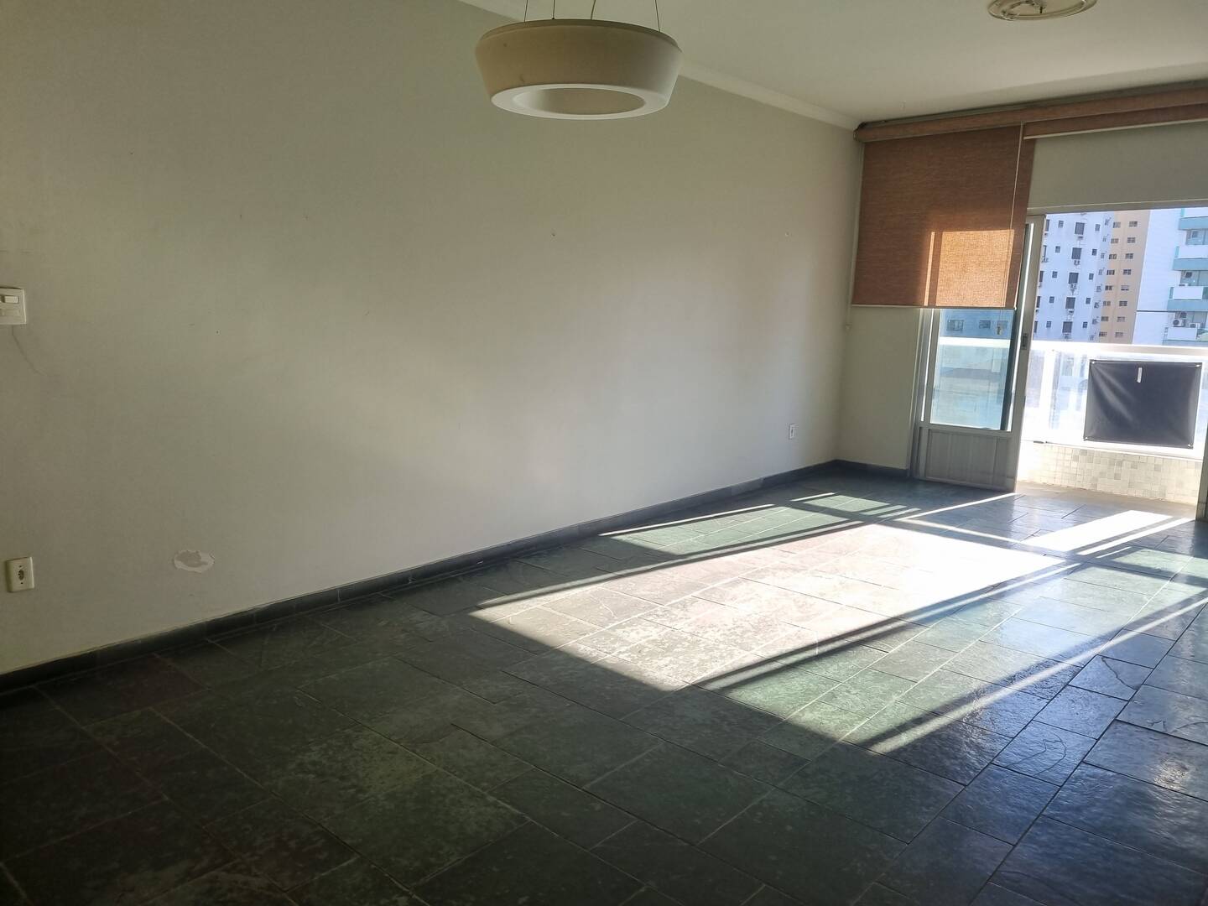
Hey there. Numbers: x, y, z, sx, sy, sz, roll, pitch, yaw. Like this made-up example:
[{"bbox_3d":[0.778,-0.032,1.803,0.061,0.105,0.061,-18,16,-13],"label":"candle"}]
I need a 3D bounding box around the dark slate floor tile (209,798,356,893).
[{"bbox_3d":[-0.822,0.993,2.314,0.401,0.012,0.202,9,13,41],"label":"dark slate floor tile"}]

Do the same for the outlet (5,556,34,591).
[{"bbox_3d":[-1.940,0.409,3.023,0.012,0.110,0.075,9,12,41],"label":"outlet"}]

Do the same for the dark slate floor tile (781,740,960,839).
[{"bbox_3d":[0.773,0.970,2.624,0.400,0.012,0.400,9,13,41],"label":"dark slate floor tile"}]

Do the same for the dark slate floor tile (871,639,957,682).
[{"bbox_3d":[1.248,0.835,3.634,0.198,0.012,0.405,10,13,41],"label":"dark slate floor tile"}]

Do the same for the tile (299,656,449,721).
[{"bbox_3d":[-0.834,0.855,3.294,0.382,0.012,0.405,10,13,41],"label":"tile"}]

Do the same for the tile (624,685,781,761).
[{"bbox_3d":[0.331,0.884,2.984,0.379,0.012,0.403,9,12,41],"label":"tile"}]

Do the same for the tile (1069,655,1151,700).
[{"bbox_3d":[1.958,0.870,3.505,0.202,0.012,0.407,10,13,41],"label":"tile"}]

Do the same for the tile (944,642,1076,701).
[{"bbox_3d":[1.579,0.837,3.510,0.403,0.012,0.403,9,13,41],"label":"tile"}]

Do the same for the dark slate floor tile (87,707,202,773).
[{"bbox_3d":[-1.442,0.895,2.837,0.403,0.012,0.204,9,13,41],"label":"dark slate floor tile"}]

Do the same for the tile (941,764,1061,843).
[{"bbox_3d":[1.148,1.008,2.608,0.198,0.012,0.405,10,13,41],"label":"tile"}]

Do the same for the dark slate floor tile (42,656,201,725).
[{"bbox_3d":[-1.725,0.847,3.248,0.450,0.012,0.410,10,13,41],"label":"dark slate floor tile"}]

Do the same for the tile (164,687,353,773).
[{"bbox_3d":[-1.052,0.869,2.861,0.411,0.012,0.406,9,12,41],"label":"tile"}]

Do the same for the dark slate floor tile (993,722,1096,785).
[{"bbox_3d":[1.378,0.935,2.827,0.193,0.012,0.399,9,12,41],"label":"dark slate floor tile"}]

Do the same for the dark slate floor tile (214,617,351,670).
[{"bbox_3d":[-1.316,0.773,3.721,0.415,0.012,0.412,10,13,41],"label":"dark slate floor tile"}]

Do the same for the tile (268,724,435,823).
[{"bbox_3d":[-0.751,0.919,2.601,0.384,0.012,0.399,9,12,41],"label":"tile"}]

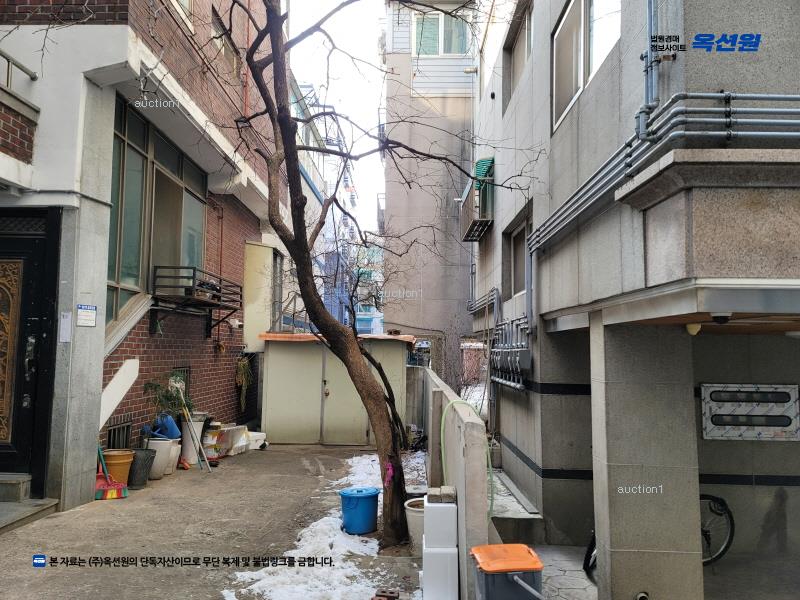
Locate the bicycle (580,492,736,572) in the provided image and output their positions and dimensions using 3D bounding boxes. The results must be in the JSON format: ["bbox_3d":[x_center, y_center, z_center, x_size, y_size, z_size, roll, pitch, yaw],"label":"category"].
[{"bbox_3d":[2.297,1.948,5.222,1.700,1.000,0.600,2,-5,-11],"label":"bicycle"}]

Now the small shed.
[{"bbox_3d":[-0.926,1.408,9.371,2.276,1.661,1.600,0,-5,1],"label":"small shed"}]

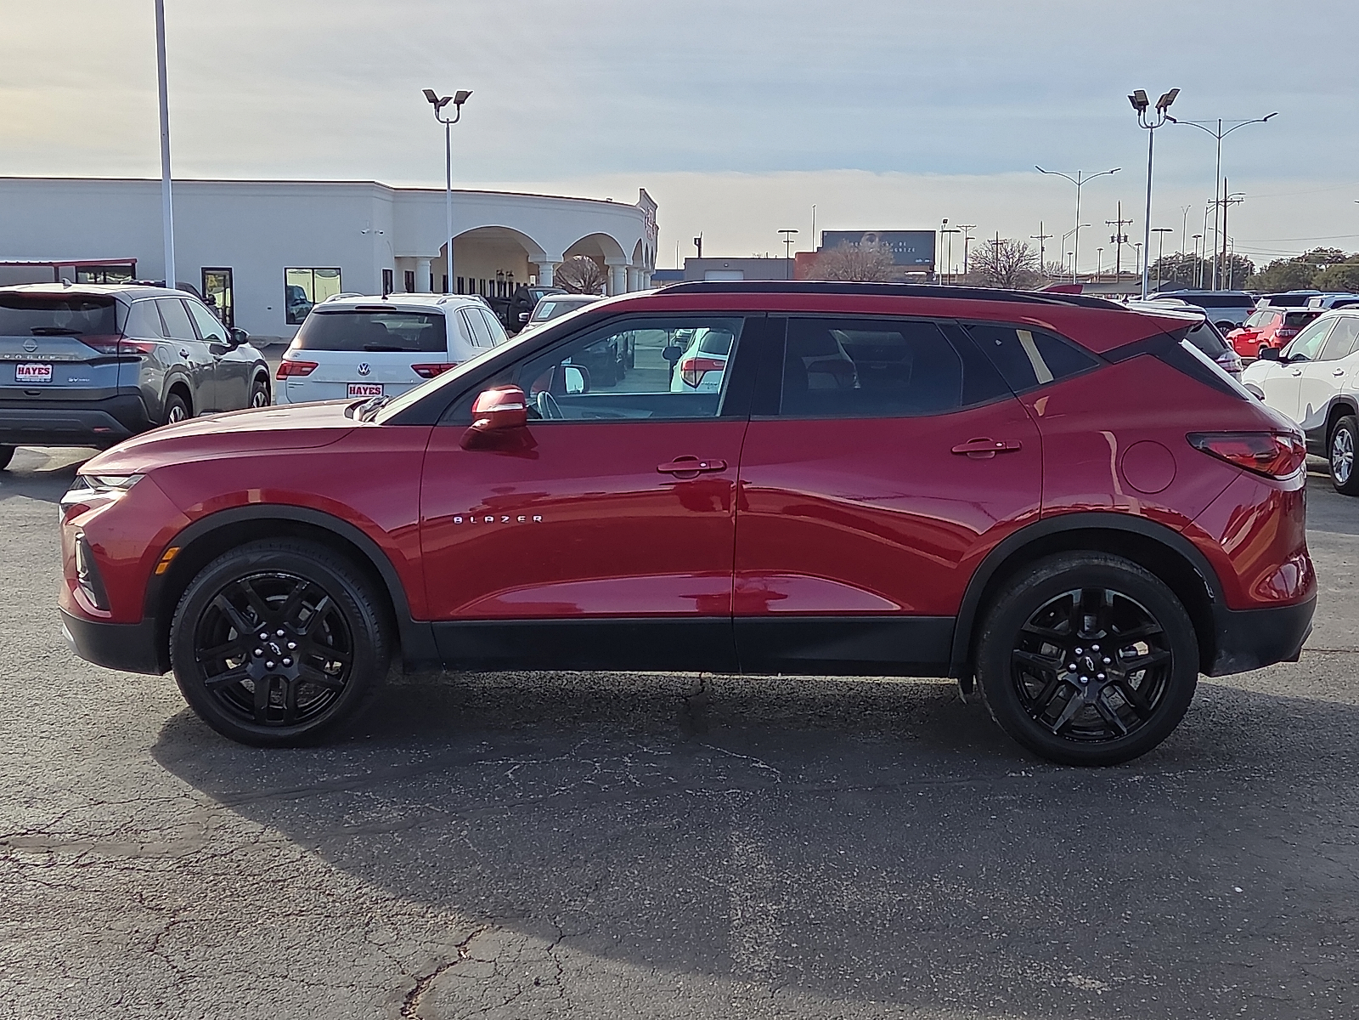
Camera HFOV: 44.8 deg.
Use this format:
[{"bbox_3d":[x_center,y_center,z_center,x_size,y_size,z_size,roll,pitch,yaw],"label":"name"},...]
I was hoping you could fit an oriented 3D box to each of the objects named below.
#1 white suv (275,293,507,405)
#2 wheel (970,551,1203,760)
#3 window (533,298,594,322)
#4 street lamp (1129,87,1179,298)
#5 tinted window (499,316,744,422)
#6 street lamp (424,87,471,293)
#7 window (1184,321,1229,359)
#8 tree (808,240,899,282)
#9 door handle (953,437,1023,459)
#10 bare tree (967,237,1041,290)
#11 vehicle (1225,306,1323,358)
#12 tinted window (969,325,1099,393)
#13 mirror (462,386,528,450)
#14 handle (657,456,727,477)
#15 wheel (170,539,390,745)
[{"bbox_3d":[-2.775,-1.506,17.599,1.840,1.670,4.700,0,7,3],"label":"white suv"},{"bbox_3d":[1.436,0.512,5.817,0.765,0.760,0.250,1,8,2],"label":"wheel"},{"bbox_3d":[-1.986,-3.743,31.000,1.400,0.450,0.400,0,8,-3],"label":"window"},{"bbox_3d":[12.292,-7.522,43.391,1.120,6.888,1.244,0,7,0],"label":"street lamp"},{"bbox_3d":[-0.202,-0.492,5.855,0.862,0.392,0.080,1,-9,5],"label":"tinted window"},{"bbox_3d":[-5.890,-7.344,42.405,1.046,6.798,1.162,0,7,0],"label":"street lamp"},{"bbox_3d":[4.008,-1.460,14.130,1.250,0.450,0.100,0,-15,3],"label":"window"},{"bbox_3d":[10.398,-13.690,99.061,5.075,4.648,5.342,0,7,0],"label":"tree"},{"bbox_3d":[1.050,-0.210,5.633,0.243,0.075,0.055,1,8,2],"label":"door handle"},{"bbox_3d":[18.688,-13.427,95.000,4.500,4.800,4.500,0,8,0],"label":"bare tree"},{"bbox_3d":[16.000,-4.550,44.000,1.820,1.640,4.400,0,8,-2],"label":"vehicle"},{"bbox_3d":[1.235,-0.532,5.759,0.465,0.250,0.080,0,-3,-2],"label":"tinted window"},{"bbox_3d":[-0.629,-0.314,5.630,0.190,0.215,0.240,1,8,2],"label":"mirror"},{"bbox_3d":[0.042,-0.150,5.676,0.245,0.070,0.055,1,8,2],"label":"handle"},{"bbox_3d":[-1.438,0.471,6.006,0.765,0.765,0.250,1,8,5],"label":"wheel"}]

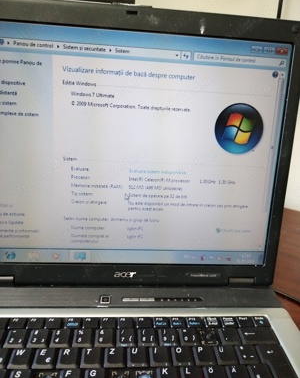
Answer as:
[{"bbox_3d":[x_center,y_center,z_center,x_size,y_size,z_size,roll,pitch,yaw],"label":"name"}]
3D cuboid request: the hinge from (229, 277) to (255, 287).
[{"bbox_3d":[0.103,0.105,0.337,0.028,0.010,0.009,1,24,-5],"label":"hinge"}]

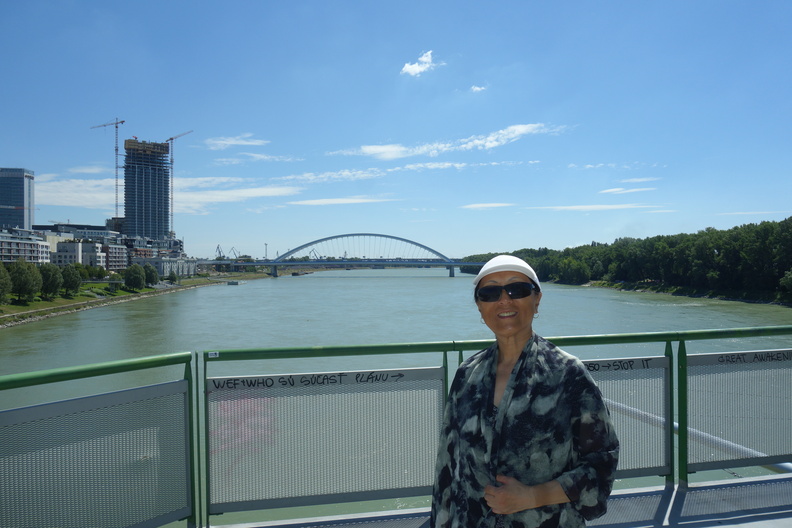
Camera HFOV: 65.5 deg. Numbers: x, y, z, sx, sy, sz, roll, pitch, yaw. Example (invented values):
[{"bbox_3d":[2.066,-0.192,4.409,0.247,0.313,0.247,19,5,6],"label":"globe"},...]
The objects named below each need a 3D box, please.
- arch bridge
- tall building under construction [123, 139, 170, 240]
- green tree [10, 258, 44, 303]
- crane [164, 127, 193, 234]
[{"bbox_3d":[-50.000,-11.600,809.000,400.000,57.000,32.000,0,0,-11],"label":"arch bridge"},{"bbox_3d":[-287.000,-64.000,711.000,48.000,147.000,31.000,0,0,-28],"label":"tall building under construction"},{"bbox_3d":[-132.500,5.800,221.000,10.600,15.300,10.600,0,0,-31],"label":"green tree"},{"bbox_3d":[-248.000,-69.000,705.000,4.000,155.000,75.000,0,0,-41],"label":"crane"}]

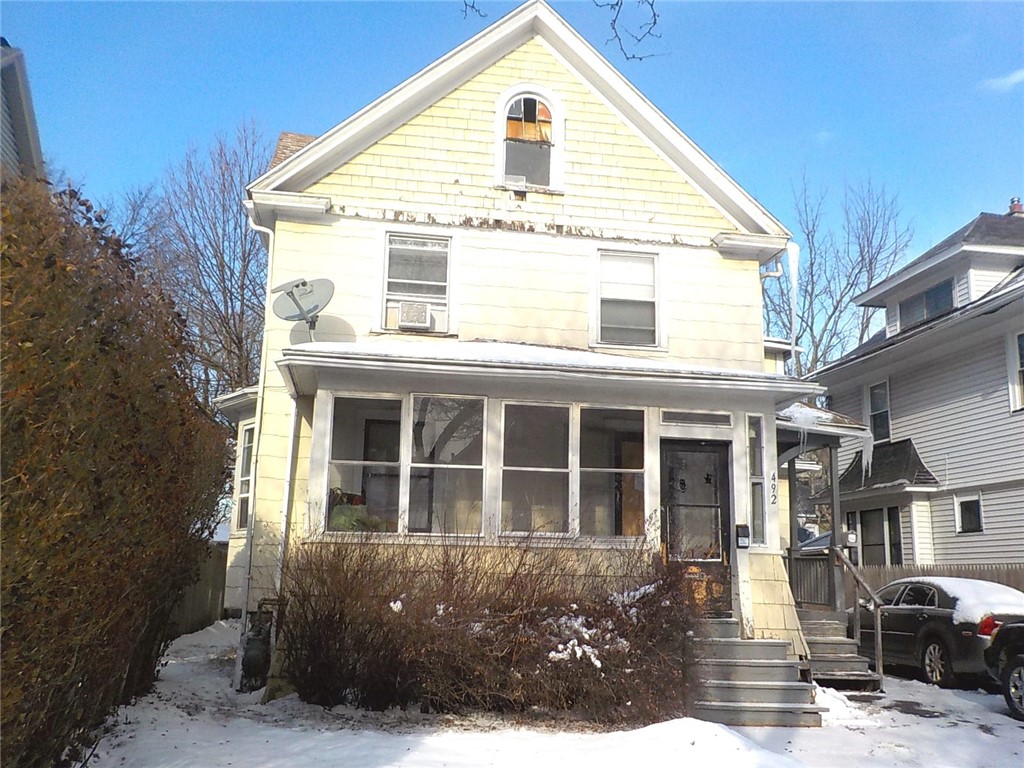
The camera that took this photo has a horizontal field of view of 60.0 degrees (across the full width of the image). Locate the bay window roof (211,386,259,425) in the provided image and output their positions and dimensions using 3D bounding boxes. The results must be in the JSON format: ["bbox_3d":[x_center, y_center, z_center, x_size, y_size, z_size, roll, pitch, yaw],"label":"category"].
[{"bbox_3d":[-4.093,0.389,13.888,0.860,0.400,3.300,3,-12,-8],"label":"bay window roof"}]

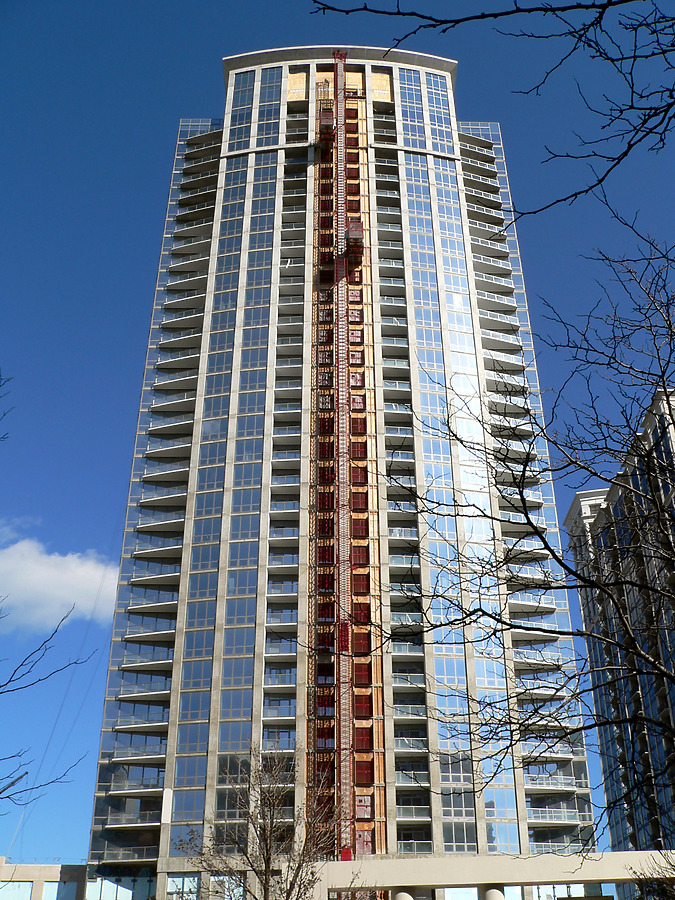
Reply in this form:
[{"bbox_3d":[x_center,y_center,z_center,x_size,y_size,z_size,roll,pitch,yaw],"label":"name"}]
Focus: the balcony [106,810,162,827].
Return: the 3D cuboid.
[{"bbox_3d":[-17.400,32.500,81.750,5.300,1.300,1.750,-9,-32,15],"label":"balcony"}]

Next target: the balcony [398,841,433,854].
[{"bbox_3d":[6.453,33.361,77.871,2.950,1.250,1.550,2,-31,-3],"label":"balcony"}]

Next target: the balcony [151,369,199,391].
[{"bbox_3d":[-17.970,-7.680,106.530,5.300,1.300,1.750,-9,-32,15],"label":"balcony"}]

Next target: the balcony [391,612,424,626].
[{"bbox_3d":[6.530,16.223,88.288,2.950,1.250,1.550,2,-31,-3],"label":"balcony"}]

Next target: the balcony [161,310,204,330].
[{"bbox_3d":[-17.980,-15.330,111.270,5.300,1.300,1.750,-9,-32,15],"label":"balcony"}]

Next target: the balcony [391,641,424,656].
[{"bbox_3d":[6.526,18.729,86.770,2.950,1.250,1.550,2,-31,-3],"label":"balcony"}]

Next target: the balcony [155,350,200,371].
[{"bbox_3d":[-18.055,-10.508,106.831,5.250,1.270,2.250,-6,-32,10],"label":"balcony"}]

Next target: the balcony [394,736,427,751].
[{"bbox_3d":[6.450,26.140,81.950,2.900,1.300,1.550,0,-31,0],"label":"balcony"}]

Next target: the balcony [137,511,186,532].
[{"bbox_3d":[-18.035,7.209,96.175,5.250,1.270,2.250,-6,-32,10],"label":"balcony"}]

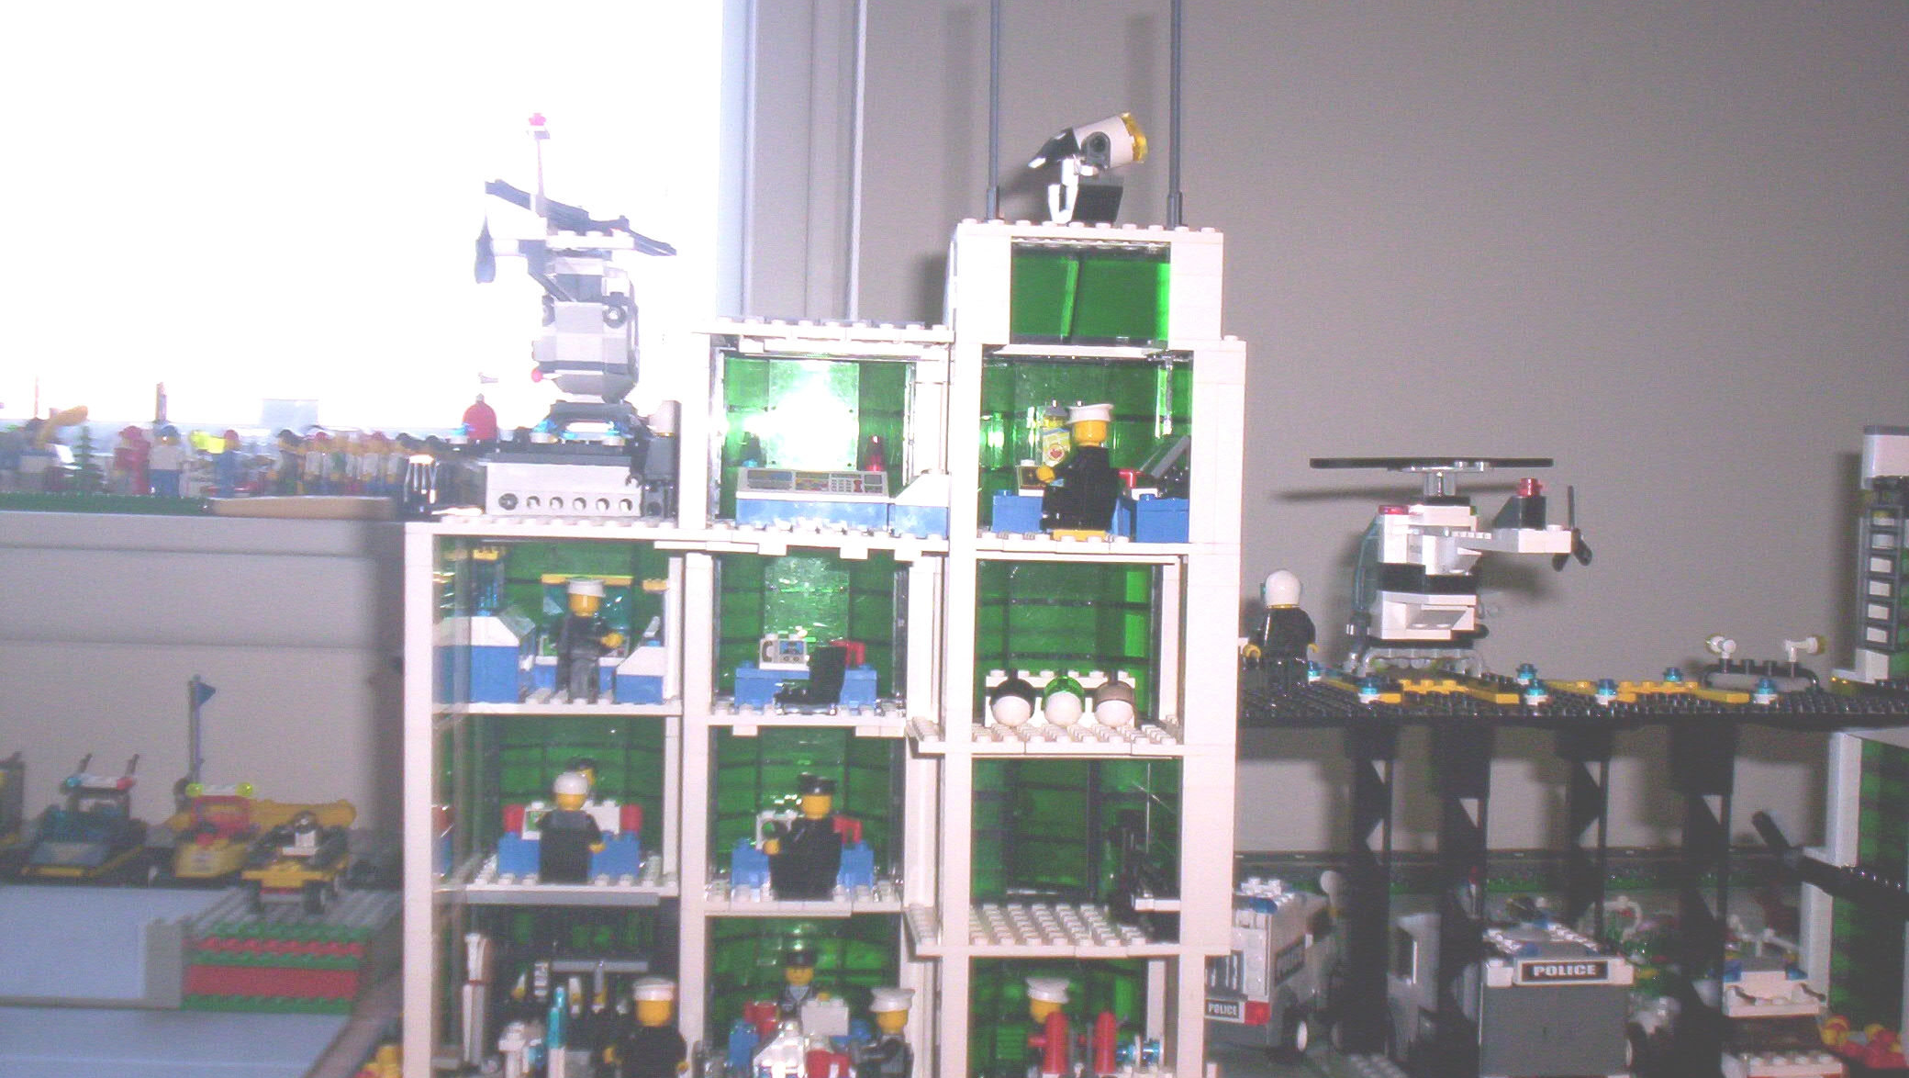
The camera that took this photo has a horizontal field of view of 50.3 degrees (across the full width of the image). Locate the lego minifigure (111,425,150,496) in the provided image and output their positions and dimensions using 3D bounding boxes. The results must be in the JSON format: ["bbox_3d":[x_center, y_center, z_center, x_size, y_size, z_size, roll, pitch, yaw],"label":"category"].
[{"bbox_3d":[-0.474,-0.045,1.170,0.017,0.041,0.021,1,2,-7],"label":"lego minifigure"}]

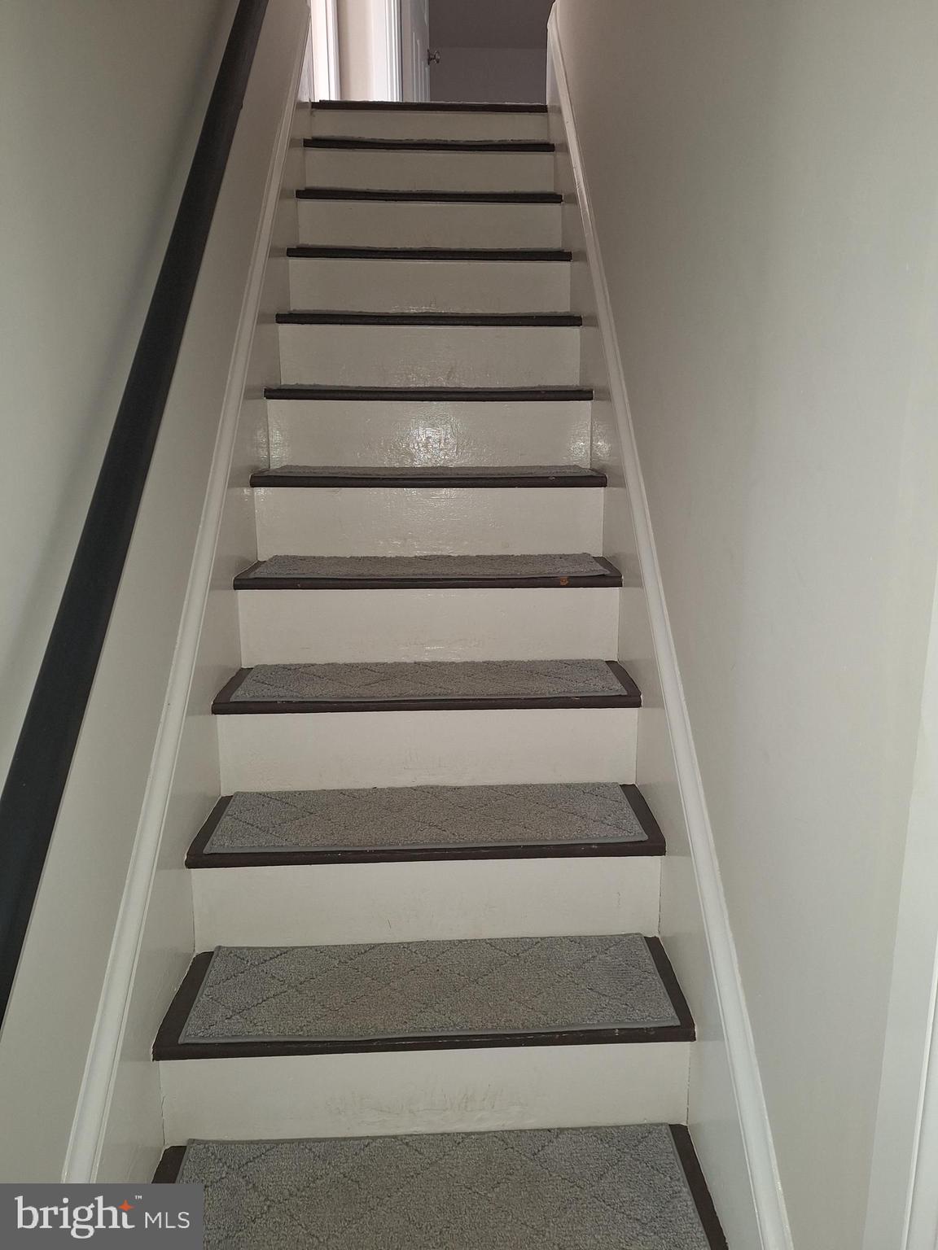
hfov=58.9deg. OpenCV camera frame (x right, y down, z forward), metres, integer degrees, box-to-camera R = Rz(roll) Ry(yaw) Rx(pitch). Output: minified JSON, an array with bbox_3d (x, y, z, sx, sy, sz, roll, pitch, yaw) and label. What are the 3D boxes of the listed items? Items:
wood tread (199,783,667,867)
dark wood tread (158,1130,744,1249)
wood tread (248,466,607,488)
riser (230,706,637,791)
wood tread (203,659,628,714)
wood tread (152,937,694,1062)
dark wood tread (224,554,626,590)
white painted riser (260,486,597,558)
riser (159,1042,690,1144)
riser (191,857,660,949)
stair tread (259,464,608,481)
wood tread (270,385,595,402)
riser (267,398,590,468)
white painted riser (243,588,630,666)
[{"bbox_3d":[-0.072,0.359,1.514,0.811,0.037,0.231,-1,13,-3],"label":"wood tread"},{"bbox_3d":[-0.059,0.858,1.220,0.825,0.025,0.235,-1,13,-2],"label":"dark wood tread"},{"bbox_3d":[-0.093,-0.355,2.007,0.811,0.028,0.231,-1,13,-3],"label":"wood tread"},{"bbox_3d":[-0.077,0.244,1.647,0.825,0.174,0.020,-1,13,-2],"label":"riser"},{"bbox_3d":[-0.081,0.126,1.714,0.825,0.025,0.235,-1,13,-2],"label":"wood tread"},{"bbox_3d":[-0.065,0.601,1.355,0.811,0.028,0.231,-1,13,-3],"label":"wood tread"},{"bbox_3d":[-0.086,-0.115,1.847,0.811,0.028,0.231,-1,13,-3],"label":"dark wood tread"},{"bbox_3d":[-0.089,-0.239,1.946,0.811,0.172,0.020,-1,13,-3],"label":"white painted riser"},{"bbox_3d":[-0.064,0.732,1.318,0.825,0.174,0.020,-1,13,-2],"label":"riser"},{"bbox_3d":[-0.070,0.488,1.483,0.825,0.174,0.020,-1,13,-2],"label":"riser"},{"bbox_3d":[-0.095,-0.379,2.038,0.761,0.010,0.237,0,13,-2],"label":"stair tread"},{"bbox_3d":[-0.096,-0.577,2.075,0.811,0.030,0.048,-1,13,-3],"label":"wood tread"},{"bbox_3d":[-0.096,-0.479,2.103,0.811,0.173,0.020,-1,13,-3],"label":"riser"},{"bbox_3d":[-0.082,0.001,1.785,0.811,0.171,0.020,-1,13,-3],"label":"white painted riser"}]

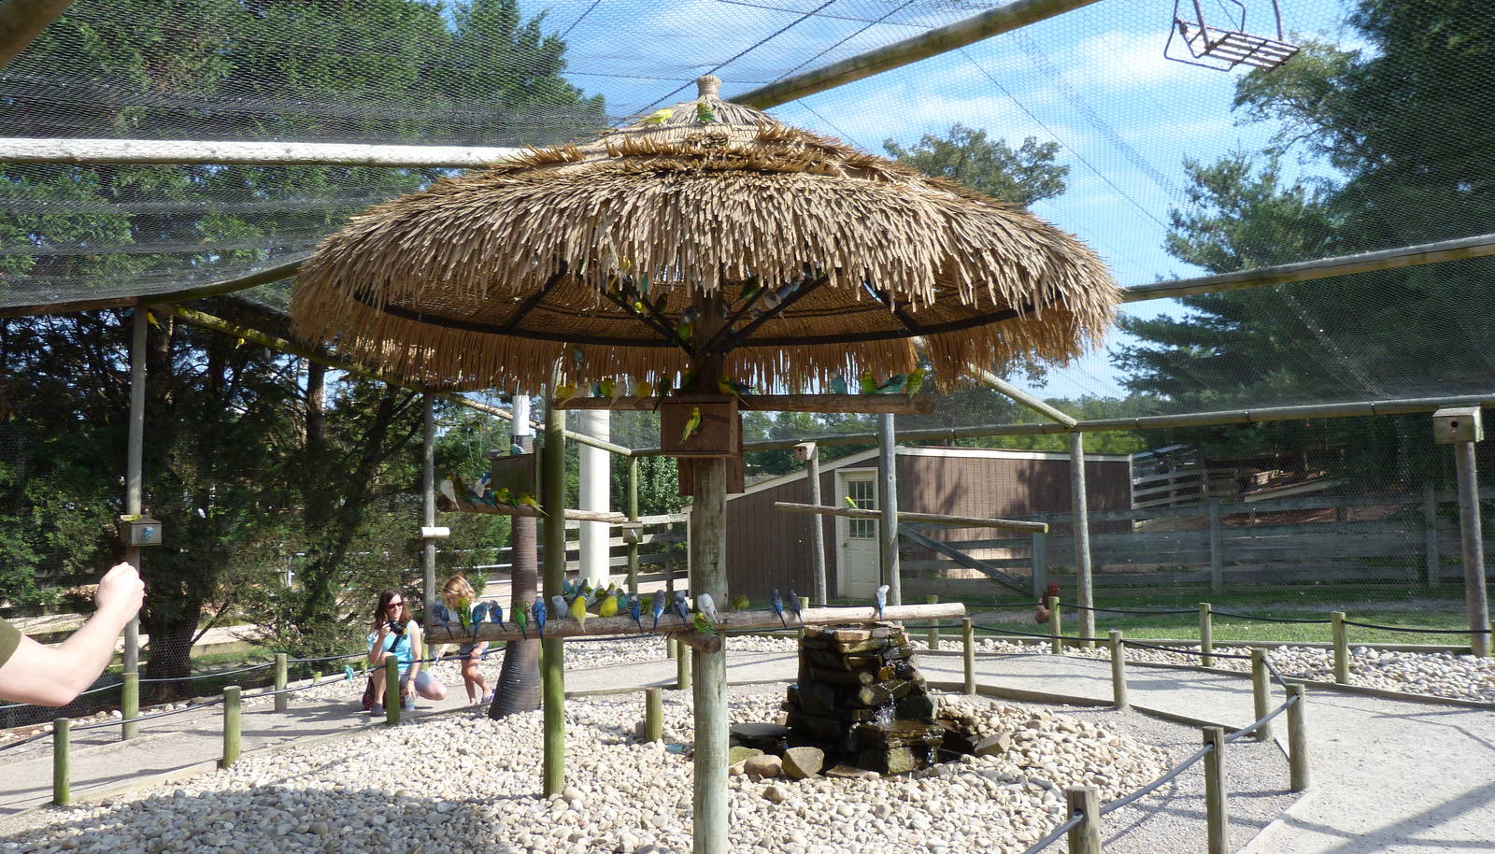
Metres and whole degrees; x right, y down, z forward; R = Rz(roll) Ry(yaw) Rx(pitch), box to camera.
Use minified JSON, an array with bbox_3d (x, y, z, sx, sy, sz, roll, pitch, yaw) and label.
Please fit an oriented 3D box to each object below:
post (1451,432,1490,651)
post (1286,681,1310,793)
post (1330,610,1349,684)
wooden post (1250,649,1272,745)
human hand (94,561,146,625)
[{"bbox_3d":[7.098,1.137,10.558,0.178,2.167,0.178,-4,-6,34],"label":"post"},{"bbox_3d":[2.965,1.674,5.811,0.096,0.539,0.096,-2,-5,26],"label":"post"},{"bbox_3d":[5.089,1.891,9.269,0.112,0.606,0.112,-4,-5,28],"label":"post"},{"bbox_3d":[3.414,1.775,7.164,0.101,0.591,0.101,-3,-5,25],"label":"wooden post"},{"bbox_3d":[-1.105,0.295,1.900,0.090,0.110,0.085,2,-6,-38],"label":"human hand"}]

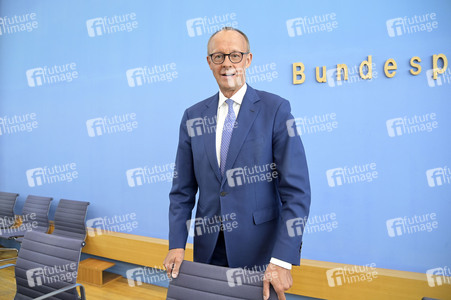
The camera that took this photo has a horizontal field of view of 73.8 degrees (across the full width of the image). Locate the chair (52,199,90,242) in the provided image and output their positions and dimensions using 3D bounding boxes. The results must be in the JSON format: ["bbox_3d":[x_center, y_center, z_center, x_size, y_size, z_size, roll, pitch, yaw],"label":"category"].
[{"bbox_3d":[-1.968,1.038,3.468,0.530,0.840,0.570,0,-1,24],"label":"chair"}]

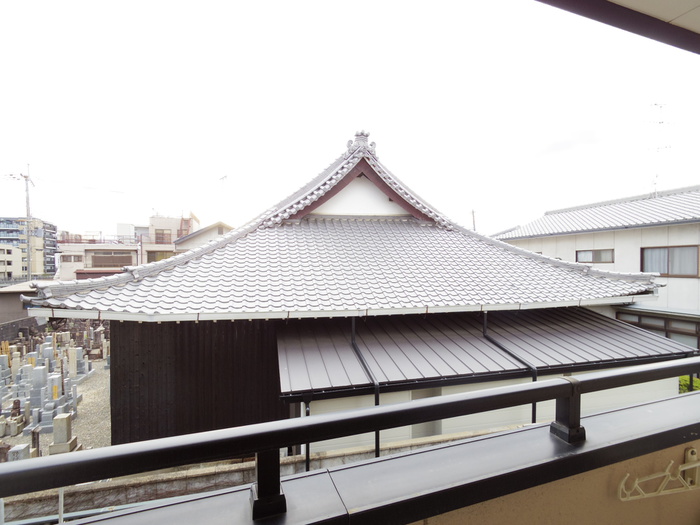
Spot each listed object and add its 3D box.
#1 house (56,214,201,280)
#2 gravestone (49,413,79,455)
[{"bbox_3d":[-28.568,-0.995,47.915,15.800,10.200,10.000,0,1,-10],"label":"house"},{"bbox_3d":[-6.925,4.117,8.307,0.411,0.801,0.332,0,1,-15],"label":"gravestone"}]

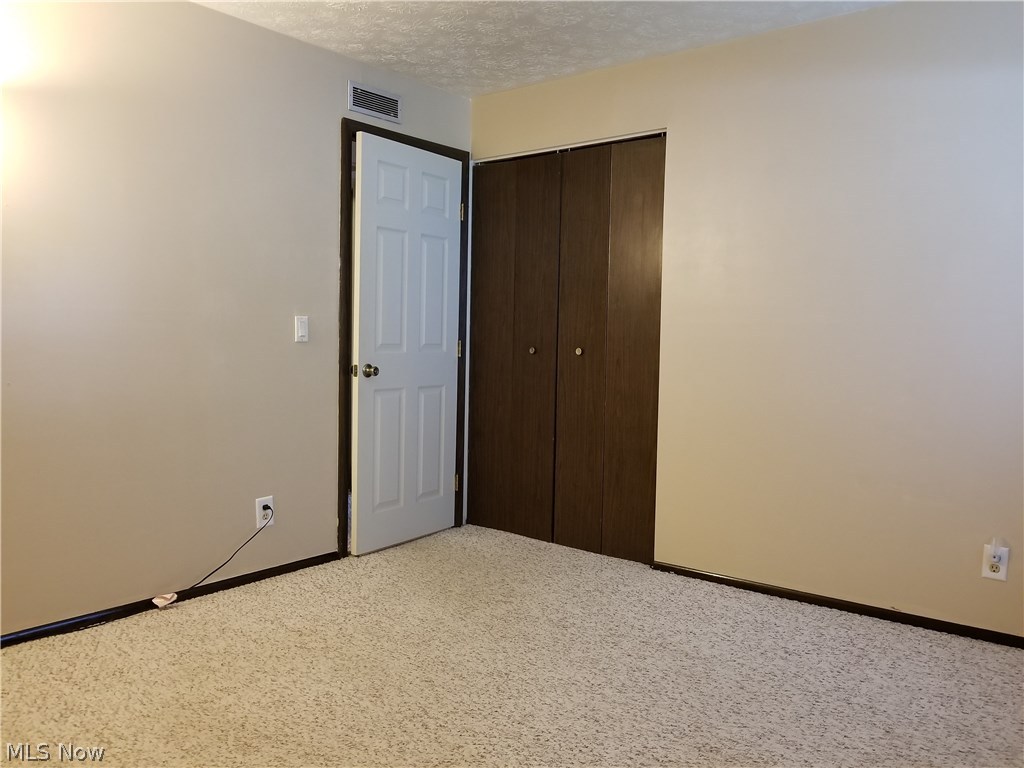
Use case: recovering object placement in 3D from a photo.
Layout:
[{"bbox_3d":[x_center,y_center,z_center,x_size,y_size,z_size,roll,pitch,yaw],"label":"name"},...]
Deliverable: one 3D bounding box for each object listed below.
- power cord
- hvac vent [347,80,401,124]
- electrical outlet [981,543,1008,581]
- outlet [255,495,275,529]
[{"bbox_3d":[-1.193,0.699,3.333,0.045,0.295,0.399,4,5,39],"label":"power cord"},{"bbox_3d":[-0.668,-1.398,3.823,0.025,0.139,0.345,4,5,39],"label":"hvac vent"},{"bbox_3d":[1.786,0.663,2.844,0.076,0.121,0.020,4,5,39],"label":"electrical outlet"},{"bbox_3d":[-1.103,0.578,3.456,0.020,0.127,0.080,4,5,39],"label":"outlet"}]

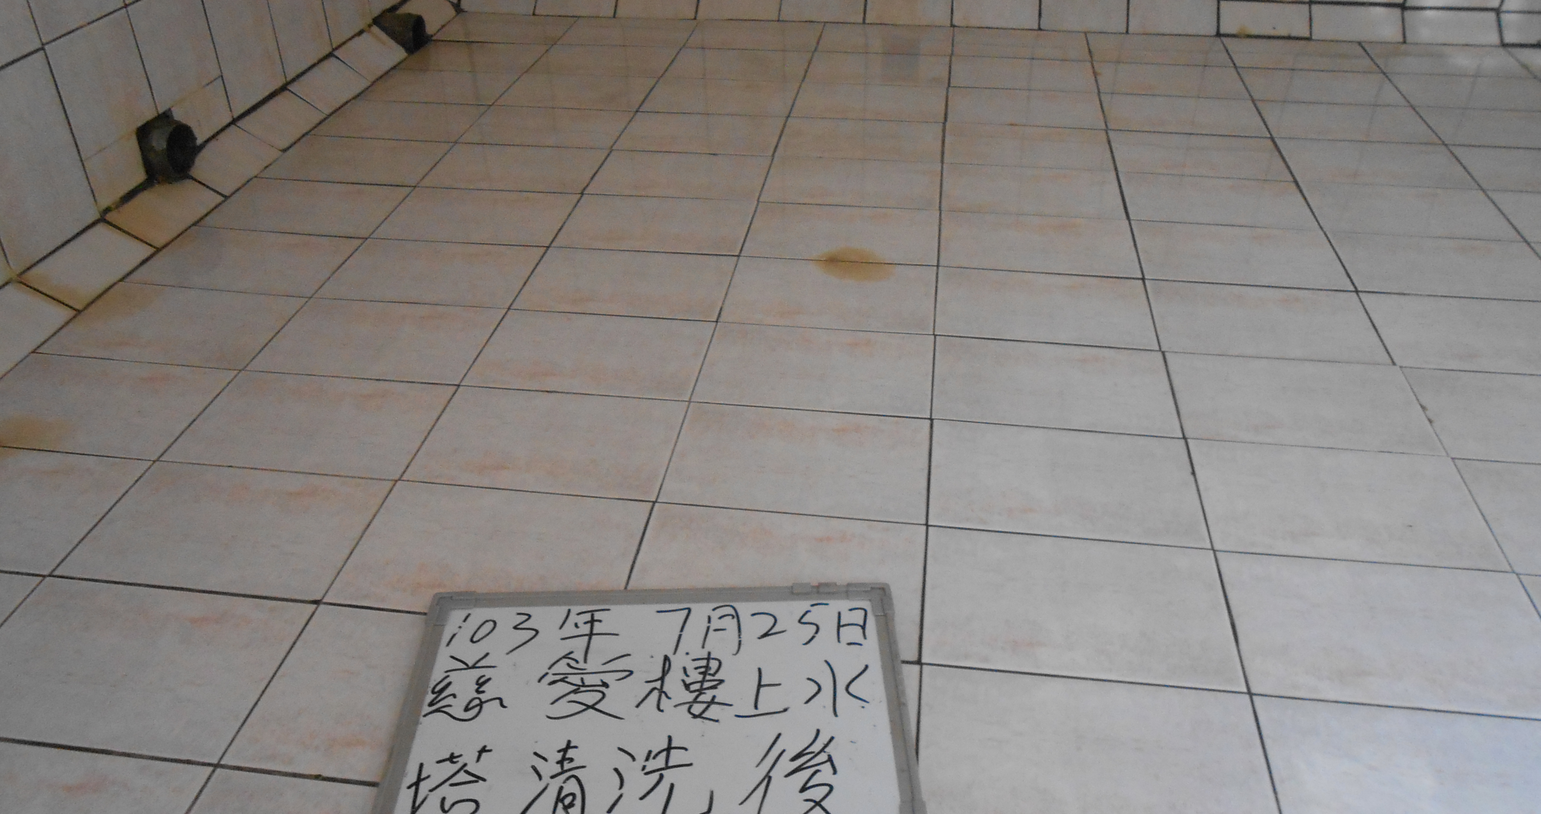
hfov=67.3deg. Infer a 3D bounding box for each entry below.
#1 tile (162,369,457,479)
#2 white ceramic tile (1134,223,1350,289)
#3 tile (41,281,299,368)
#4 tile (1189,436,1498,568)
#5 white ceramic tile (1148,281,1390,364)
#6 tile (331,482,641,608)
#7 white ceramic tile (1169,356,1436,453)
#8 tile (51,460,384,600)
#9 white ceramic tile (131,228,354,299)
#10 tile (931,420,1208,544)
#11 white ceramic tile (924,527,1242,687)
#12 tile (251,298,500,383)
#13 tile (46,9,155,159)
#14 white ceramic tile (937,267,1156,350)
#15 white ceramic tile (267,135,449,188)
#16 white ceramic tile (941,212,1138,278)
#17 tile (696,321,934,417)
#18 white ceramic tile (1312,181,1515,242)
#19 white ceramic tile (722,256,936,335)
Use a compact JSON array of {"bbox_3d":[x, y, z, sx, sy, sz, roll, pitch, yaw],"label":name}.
[{"bbox_3d":[-0.564,0.024,1.436,0.300,0.010,0.199,4,35,7],"label":"tile"},{"bbox_3d":[0.718,-0.230,1.782,0.300,0.010,0.198,4,35,7],"label":"white ceramic tile"},{"bbox_3d":[-0.838,-0.113,1.639,0.300,0.010,0.198,4,35,7],"label":"tile"},{"bbox_3d":[0.635,0.110,1.296,0.300,0.010,0.198,4,35,7],"label":"tile"},{"bbox_3d":[0.684,-0.116,1.607,0.298,0.010,0.197,4,35,7],"label":"white ceramic tile"},{"bbox_3d":[-0.291,0.156,1.232,0.298,0.010,0.197,4,35,7],"label":"tile"},{"bbox_3d":[0.663,-0.003,1.457,0.300,0.010,0.198,4,35,7],"label":"white ceramic tile"},{"bbox_3d":[-0.594,0.136,1.279,0.300,0.010,0.198,4,35,7],"label":"tile"},{"bbox_3d":[-0.810,-0.225,1.799,0.300,0.010,0.198,4,35,7],"label":"white ceramic tile"},{"bbox_3d":[0.335,0.088,1.333,0.300,0.010,0.198,4,35,7],"label":"tile"},{"bbox_3d":[0.307,0.202,1.171,0.300,0.010,0.198,4,35,7],"label":"white ceramic tile"},{"bbox_3d":[-0.539,-0.090,1.602,0.300,0.010,0.198,4,35,7],"label":"tile"},{"bbox_3d":[-1.015,-0.494,1.759,0.010,0.165,0.193,4,35,7],"label":"tile"},{"bbox_3d":[0.387,-0.139,1.644,0.298,0.010,0.197,4,35,7],"label":"white ceramic tile"},{"bbox_3d":[-0.746,-0.448,2.114,0.293,0.010,0.199,4,35,7],"label":"white ceramic tile"},{"bbox_3d":[0.418,-0.253,1.818,0.300,0.010,0.198,4,35,7],"label":"white ceramic tile"},{"bbox_3d":[0.062,-0.046,1.524,0.300,0.010,0.199,4,35,7],"label":"tile"},{"bbox_3d":[1.042,-0.319,1.897,0.300,0.010,0.199,4,35,7],"label":"white ceramic tile"},{"bbox_3d":[0.089,-0.159,1.685,0.300,0.010,0.199,4,35,7],"label":"white ceramic tile"}]

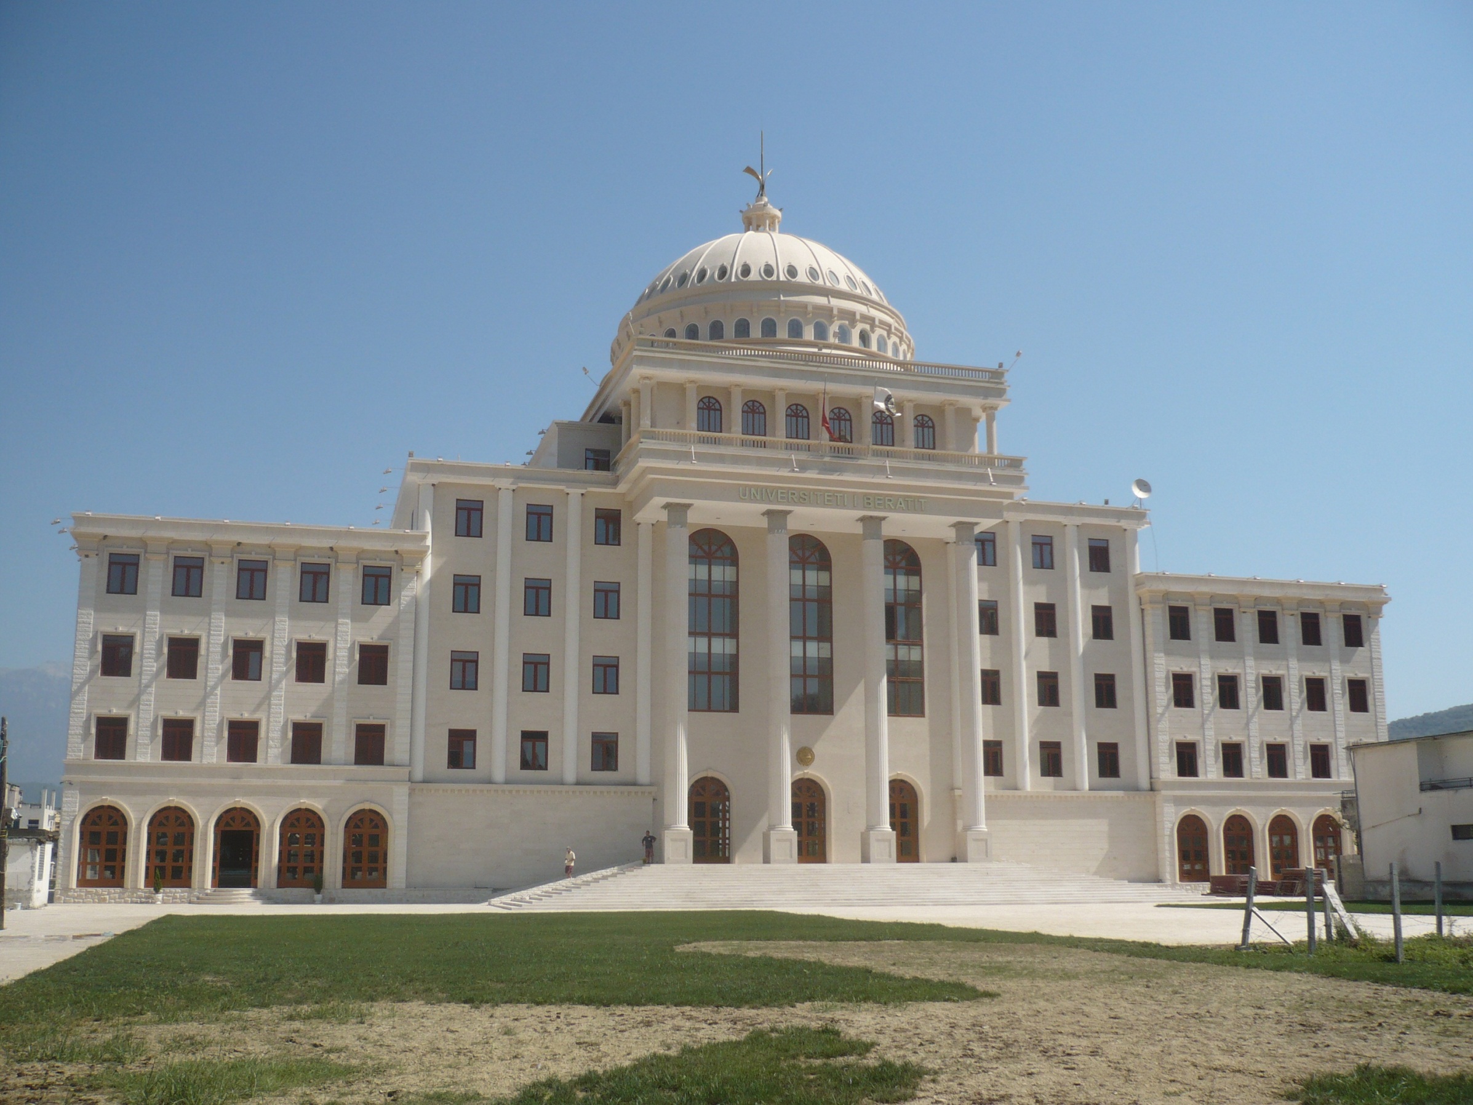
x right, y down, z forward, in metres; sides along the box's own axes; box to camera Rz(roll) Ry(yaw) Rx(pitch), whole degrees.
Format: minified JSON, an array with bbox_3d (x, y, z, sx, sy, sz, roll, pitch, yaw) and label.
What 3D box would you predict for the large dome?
[{"bbox_3d":[1.766,-17.963,99.780,20.100,12.567,20.100,3,-12,-15],"label":"large dome"}]

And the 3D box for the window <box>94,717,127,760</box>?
[{"bbox_3d":[-31.950,9.485,76.010,1.490,2.140,0.200,3,-12,-15],"label":"window"}]

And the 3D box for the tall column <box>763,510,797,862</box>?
[{"bbox_3d":[2.339,7.364,83.227,1.609,19.717,1.567,3,-12,-15],"label":"tall column"}]

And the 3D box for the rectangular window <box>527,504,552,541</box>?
[{"bbox_3d":[-11.535,-1.743,87.309,1.523,2.175,0.200,3,-11,-16],"label":"rectangular window"}]

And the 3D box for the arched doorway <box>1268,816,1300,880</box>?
[{"bbox_3d":[34.409,18.546,93.745,2.269,4.109,0.300,3,-12,-15],"label":"arched doorway"}]

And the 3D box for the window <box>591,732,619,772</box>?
[{"bbox_3d":[-7.464,11.240,84.089,1.551,2.211,0.200,3,-12,-15],"label":"window"}]

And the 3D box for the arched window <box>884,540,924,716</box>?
[{"bbox_3d":[9.415,4.386,87.318,3.312,10.533,0.250,3,-12,-15],"label":"arched window"}]

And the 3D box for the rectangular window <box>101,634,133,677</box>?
[{"bbox_3d":[-32.172,5.342,77.312,1.551,2.211,0.200,3,-12,-15],"label":"rectangular window"}]

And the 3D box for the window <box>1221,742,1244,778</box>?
[{"bbox_3d":[31.190,13.011,93.548,1.490,2.140,0.200,3,-12,-15],"label":"window"}]

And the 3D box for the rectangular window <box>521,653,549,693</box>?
[{"bbox_3d":[-10.918,6.588,81.252,1.436,2.079,0.180,3,-12,-15],"label":"rectangular window"}]

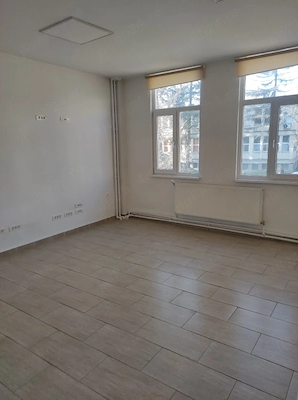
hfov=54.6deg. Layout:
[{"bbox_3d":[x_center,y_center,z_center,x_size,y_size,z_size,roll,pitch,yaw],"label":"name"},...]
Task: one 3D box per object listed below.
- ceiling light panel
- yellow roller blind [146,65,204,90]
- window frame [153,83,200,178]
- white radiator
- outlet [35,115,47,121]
[{"bbox_3d":[-0.890,-2.051,3.547,0.605,0.035,0.605,6,13,34],"label":"ceiling light panel"},{"bbox_3d":[0.457,-2.291,5.438,1.270,0.265,0.075,6,13,34],"label":"yellow roller blind"},{"bbox_3d":[0.526,-1.399,5.718,1.140,1.800,0.120,6,13,34],"label":"window frame"},{"bbox_3d":[1.218,0.030,5.302,1.630,0.605,0.110,6,13,34],"label":"white radiator"},{"bbox_3d":[-1.820,-1.402,4.908,0.020,0.078,0.200,6,13,34],"label":"outlet"}]

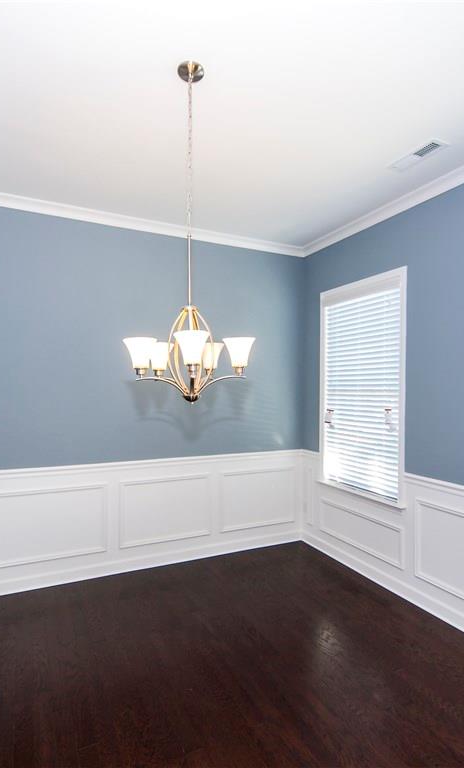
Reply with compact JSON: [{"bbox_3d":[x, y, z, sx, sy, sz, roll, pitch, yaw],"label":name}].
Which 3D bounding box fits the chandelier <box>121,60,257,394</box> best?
[{"bbox_3d":[-0.170,-0.616,1.713,0.538,1.387,0.523,0,0,-11],"label":"chandelier"}]

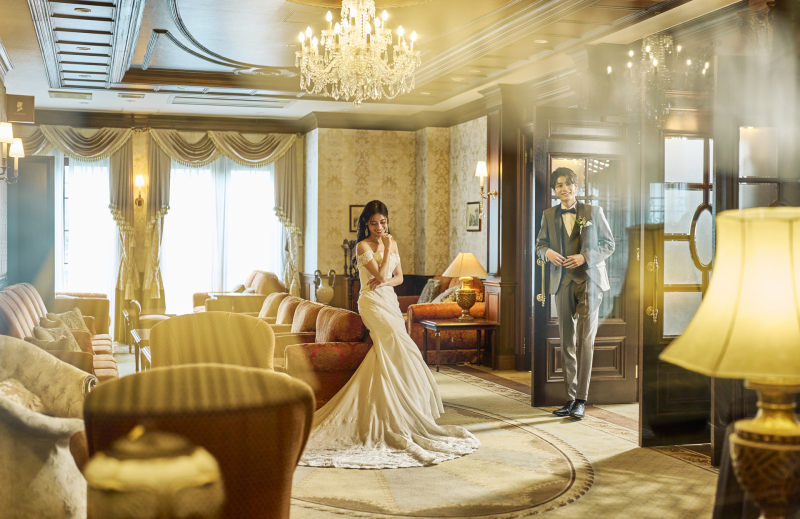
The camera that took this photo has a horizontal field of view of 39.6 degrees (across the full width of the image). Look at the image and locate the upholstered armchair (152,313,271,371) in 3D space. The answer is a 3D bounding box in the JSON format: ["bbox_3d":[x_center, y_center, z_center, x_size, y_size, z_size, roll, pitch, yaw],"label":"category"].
[{"bbox_3d":[-1.079,0.719,6.479,0.770,0.820,0.760,0,1,-16],"label":"upholstered armchair"}]

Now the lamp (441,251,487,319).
[{"bbox_3d":[0.660,0.273,11.087,0.460,0.700,0.460,0,1,0],"label":"lamp"}]

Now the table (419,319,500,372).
[{"bbox_3d":[0.570,0.853,11.019,0.670,0.460,0.560,0,1,-16],"label":"table"}]

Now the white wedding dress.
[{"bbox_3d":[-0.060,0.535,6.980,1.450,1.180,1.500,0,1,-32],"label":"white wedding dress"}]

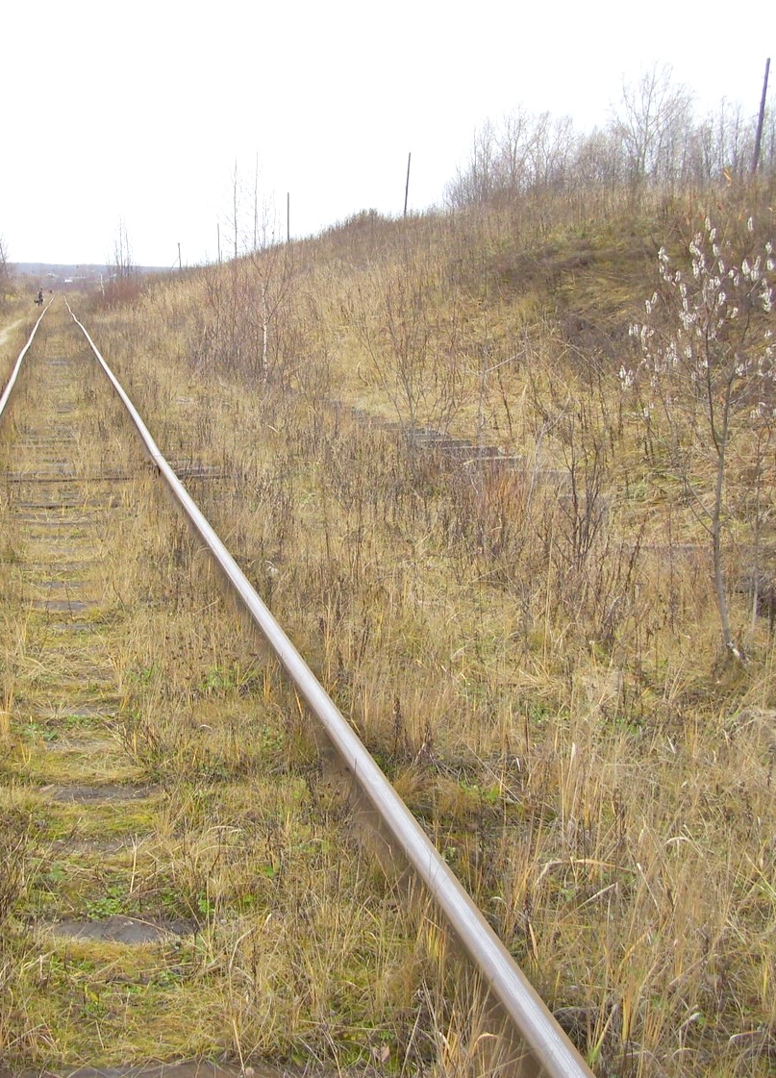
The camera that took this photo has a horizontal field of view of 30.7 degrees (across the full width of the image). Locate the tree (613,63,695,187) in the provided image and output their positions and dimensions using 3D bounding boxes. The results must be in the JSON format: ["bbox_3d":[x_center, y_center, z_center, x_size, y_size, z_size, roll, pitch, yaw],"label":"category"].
[{"bbox_3d":[10.808,-16.285,56.650,3.300,5.200,3.300,3,10,10],"label":"tree"}]

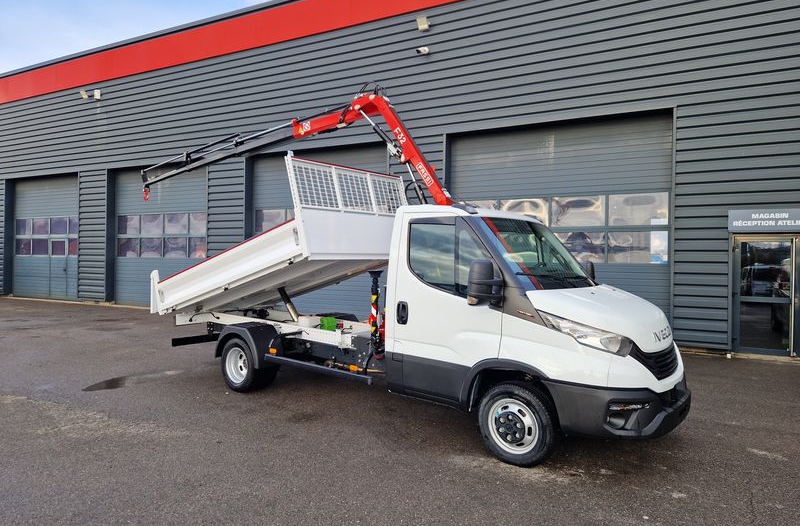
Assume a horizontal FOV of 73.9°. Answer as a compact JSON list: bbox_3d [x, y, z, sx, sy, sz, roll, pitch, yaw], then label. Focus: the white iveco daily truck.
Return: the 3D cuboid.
[{"bbox_3d":[-0.739,-0.286,6.851,7.960,3.840,2.300,1,0,38],"label":"white iveco daily truck"}]

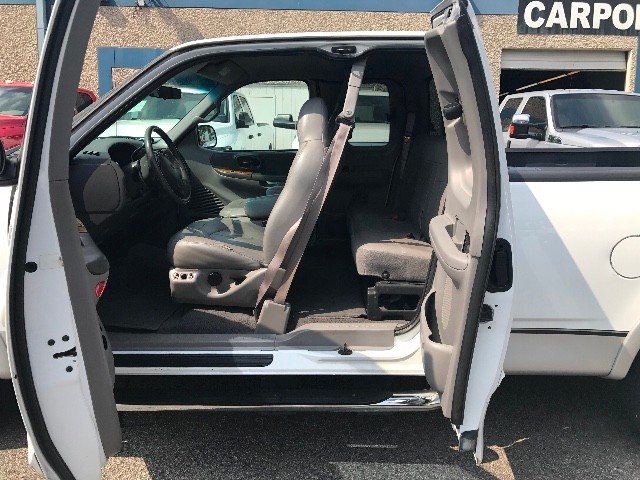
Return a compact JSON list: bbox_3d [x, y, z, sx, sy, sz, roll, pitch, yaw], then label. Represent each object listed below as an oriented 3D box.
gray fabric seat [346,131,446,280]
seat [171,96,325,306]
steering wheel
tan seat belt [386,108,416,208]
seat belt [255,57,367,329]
[{"bbox_3d":[0.425,-0.262,2.868,0.550,0.620,1.380,0,12,1],"label":"gray fabric seat"},{"bbox_3d":[-0.310,-0.206,2.441,0.700,0.900,0.550,0,12,1],"label":"seat"},{"bbox_3d":[-0.726,-0.346,2.438,0.110,0.386,0.386,-23,11,5],"label":"steering wheel"},{"bbox_3d":[0.540,-0.538,3.443,0.180,0.650,0.120,0,12,1],"label":"tan seat belt"},{"bbox_3d":[-0.050,-0.172,2.182,0.470,1.130,0.180,0,12,1],"label":"seat belt"}]

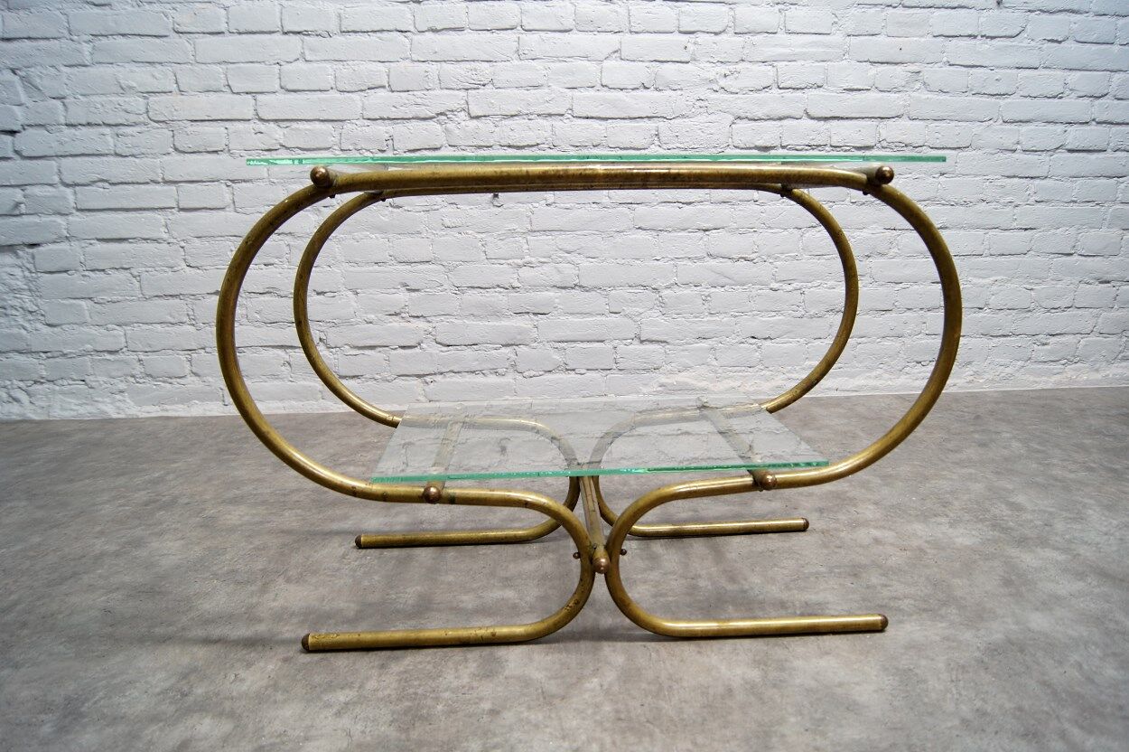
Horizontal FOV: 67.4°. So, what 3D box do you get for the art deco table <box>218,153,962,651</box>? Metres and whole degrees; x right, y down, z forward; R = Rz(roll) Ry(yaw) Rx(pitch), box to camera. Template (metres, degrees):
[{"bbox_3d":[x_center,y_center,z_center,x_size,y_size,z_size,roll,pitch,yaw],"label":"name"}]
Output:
[{"bbox_3d":[0.031,0.011,1.062,0.790,0.540,0.387,-2,12,-2],"label":"art deco table"}]

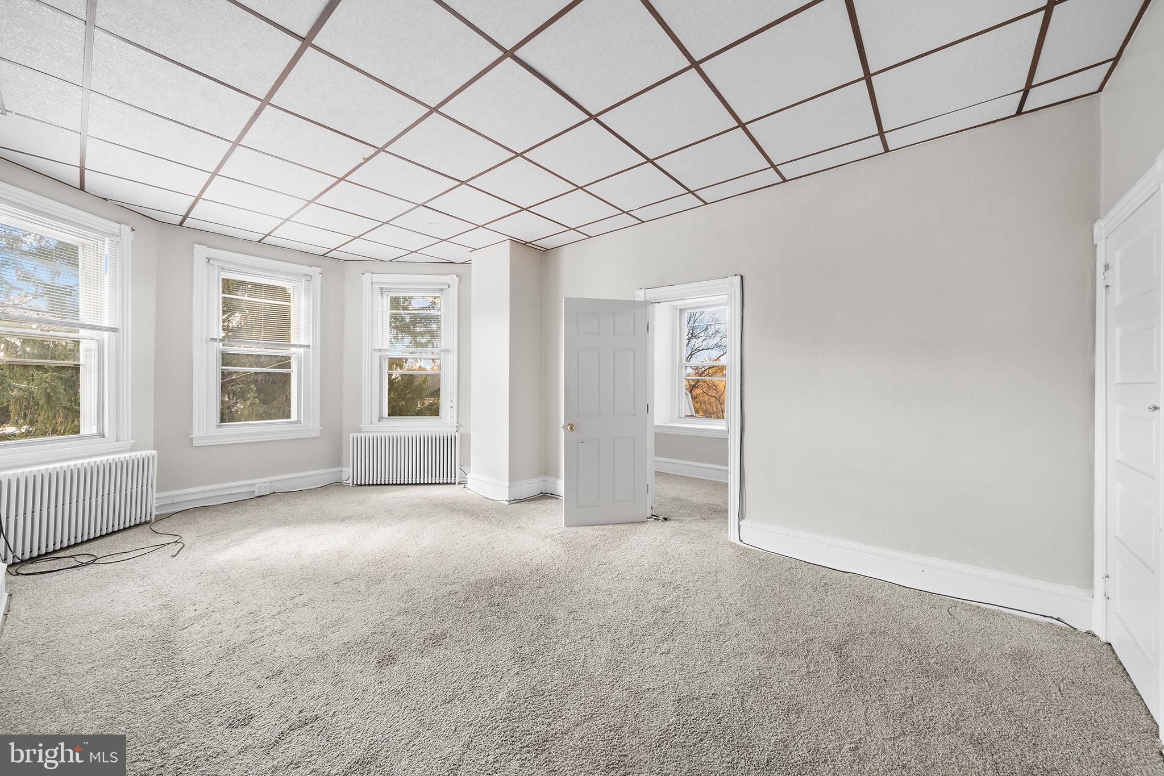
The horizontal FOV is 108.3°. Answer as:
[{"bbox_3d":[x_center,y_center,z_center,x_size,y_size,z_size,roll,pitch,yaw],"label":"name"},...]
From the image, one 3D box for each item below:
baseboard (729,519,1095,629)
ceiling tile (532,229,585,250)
[{"bbox_3d":[1.981,1.173,2.789,1.830,0.200,0.024,0,1,39],"label":"baseboard"},{"bbox_3d":[-0.232,-1.561,4.413,0.600,0.020,0.293,1,1,40],"label":"ceiling tile"}]

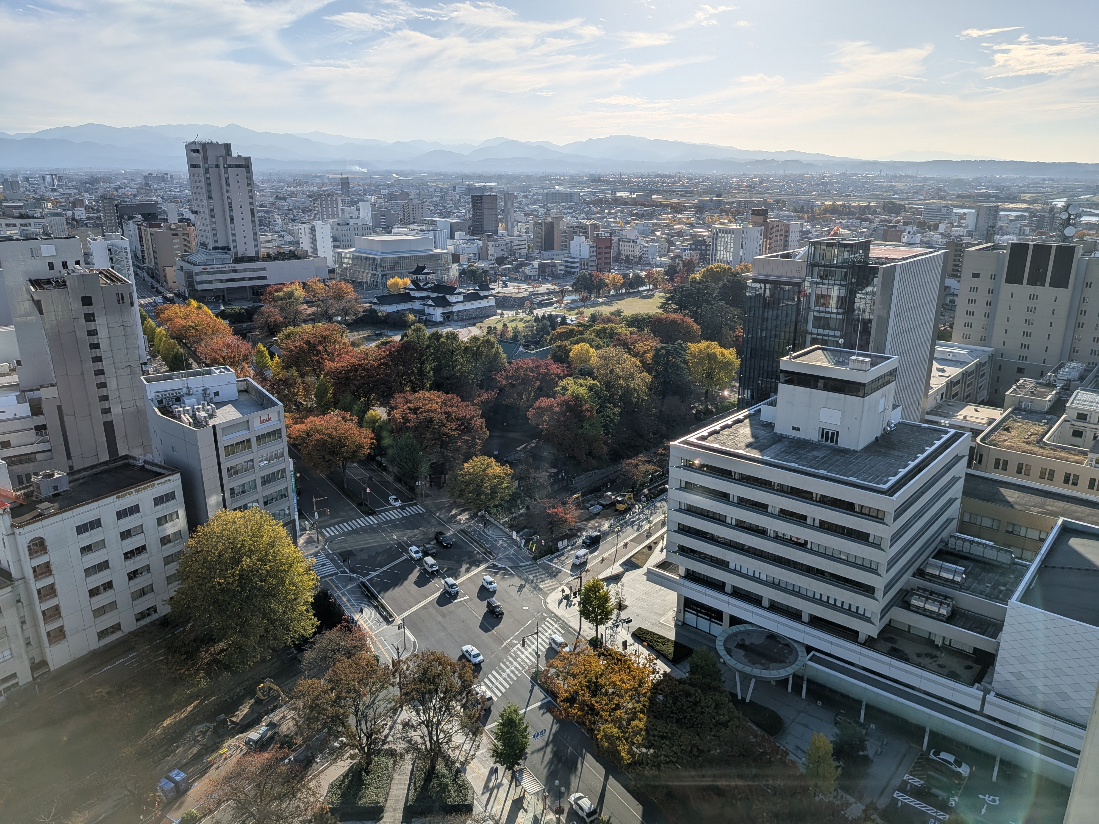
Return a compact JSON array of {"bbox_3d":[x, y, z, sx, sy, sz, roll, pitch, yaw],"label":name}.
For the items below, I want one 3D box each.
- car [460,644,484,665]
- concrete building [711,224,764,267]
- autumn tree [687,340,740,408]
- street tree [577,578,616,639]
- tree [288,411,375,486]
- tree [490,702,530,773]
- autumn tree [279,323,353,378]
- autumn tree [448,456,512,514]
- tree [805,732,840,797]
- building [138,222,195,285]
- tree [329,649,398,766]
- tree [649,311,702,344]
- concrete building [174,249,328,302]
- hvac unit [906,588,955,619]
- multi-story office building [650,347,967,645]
[{"bbox_3d":[-11.713,36.827,115.771,1.717,1.495,4.444,-11,20,-32],"label":"car"},{"bbox_3d":[139.313,-120.344,561.015,23.000,32.000,33.000,15,23,40],"label":"concrete building"},{"bbox_3d":[50.281,-11.189,236.403,16.000,21.000,15.500,0,18,0],"label":"autumn tree"},{"bbox_3d":[7.304,31.127,119.390,5.900,10.800,5.800,0,18,0],"label":"street tree"},{"bbox_3d":[-49.984,9.298,177.799,19.300,17.500,18.800,0,18,0],"label":"tree"},{"bbox_3d":[-4.730,39.884,92.680,5.000,10.200,4.900,0,18,0],"label":"tree"},{"bbox_3d":[-80.185,-18.485,258.947,23.000,20.000,20.000,-6,18,-17],"label":"autumn tree"},{"bbox_3d":[-14.761,16.113,162.362,13.736,12.928,13.736,0,17,0],"label":"autumn tree"},{"bbox_3d":[31.181,40.822,88.066,3.600,9.100,3.600,7,19,22],"label":"tree"},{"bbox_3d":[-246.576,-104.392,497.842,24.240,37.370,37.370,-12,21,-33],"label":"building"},{"bbox_3d":[-22.377,36.911,91.683,8.585,15.554,8.585,0,17,0],"label":"tree"},{"bbox_3d":[50.459,-31.859,306.411,20.000,16.500,19.000,3,18,10],"label":"tree"},{"bbox_3d":[-181.916,-86.374,472.154,80.000,23.400,45.000,-10,20,-29],"label":"concrete building"},{"bbox_3d":[52.900,26.497,105.366,4.700,2.150,2.500,14,22,38],"label":"hvac unit"},{"bbox_3d":[42.371,13.440,120.616,32.762,42.824,34.350,14,22,38],"label":"multi-story office building"}]

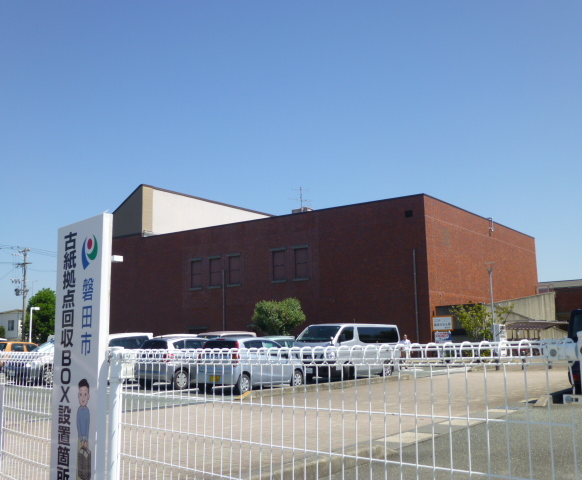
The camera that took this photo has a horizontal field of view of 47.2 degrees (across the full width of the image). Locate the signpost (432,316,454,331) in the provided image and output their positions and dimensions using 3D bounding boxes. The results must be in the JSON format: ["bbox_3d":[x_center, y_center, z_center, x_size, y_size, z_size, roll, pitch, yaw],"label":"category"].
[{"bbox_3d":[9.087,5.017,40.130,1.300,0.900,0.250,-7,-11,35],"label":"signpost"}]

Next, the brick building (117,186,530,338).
[{"bbox_3d":[2.789,3.525,72.119,38.500,17.400,29.000,-7,-11,35],"label":"brick building"}]

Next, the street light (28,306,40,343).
[{"bbox_3d":[-18.246,6.843,47.100,0.650,4.200,0.300,-1,-9,0],"label":"street light"}]

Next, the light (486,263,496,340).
[{"bbox_3d":[10.144,3.763,33.668,0.480,5.100,0.480,-4,-9,16],"label":"light"}]

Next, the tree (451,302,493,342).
[{"bbox_3d":[10.328,5.282,38.040,2.500,3.400,2.400,-3,-9,15],"label":"tree"}]

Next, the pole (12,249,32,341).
[{"bbox_3d":[-26.858,6.442,66.625,1.900,11.100,1.200,2,-9,-22],"label":"pole"}]

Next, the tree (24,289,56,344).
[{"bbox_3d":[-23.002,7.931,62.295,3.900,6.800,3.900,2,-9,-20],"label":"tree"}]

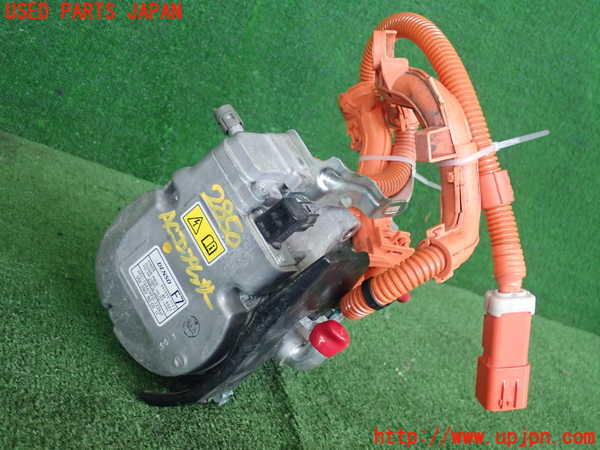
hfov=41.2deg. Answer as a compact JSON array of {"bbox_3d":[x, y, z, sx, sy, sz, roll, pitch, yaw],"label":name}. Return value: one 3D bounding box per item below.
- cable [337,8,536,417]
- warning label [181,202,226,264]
[{"bbox_3d":[0.104,-0.015,0.650,0.155,0.275,0.240,0,30,0],"label":"cable"},{"bbox_3d":[-0.074,0.007,0.610,0.044,0.021,0.001,58,26,15],"label":"warning label"}]

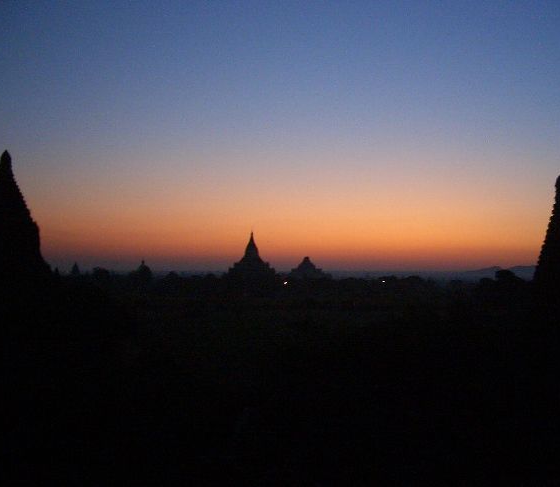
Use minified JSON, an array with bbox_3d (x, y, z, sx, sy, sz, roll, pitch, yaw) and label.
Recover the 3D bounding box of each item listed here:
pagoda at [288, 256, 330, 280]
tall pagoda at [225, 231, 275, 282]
[{"bbox_3d":[62.900,54.271,1448.920,75.000,49.000,75.000,-1,-3,26],"label":"pagoda"},{"bbox_3d":[-25.571,14.930,598.898,42.000,50.000,44.000,-1,-3,26],"label":"tall pagoda"}]

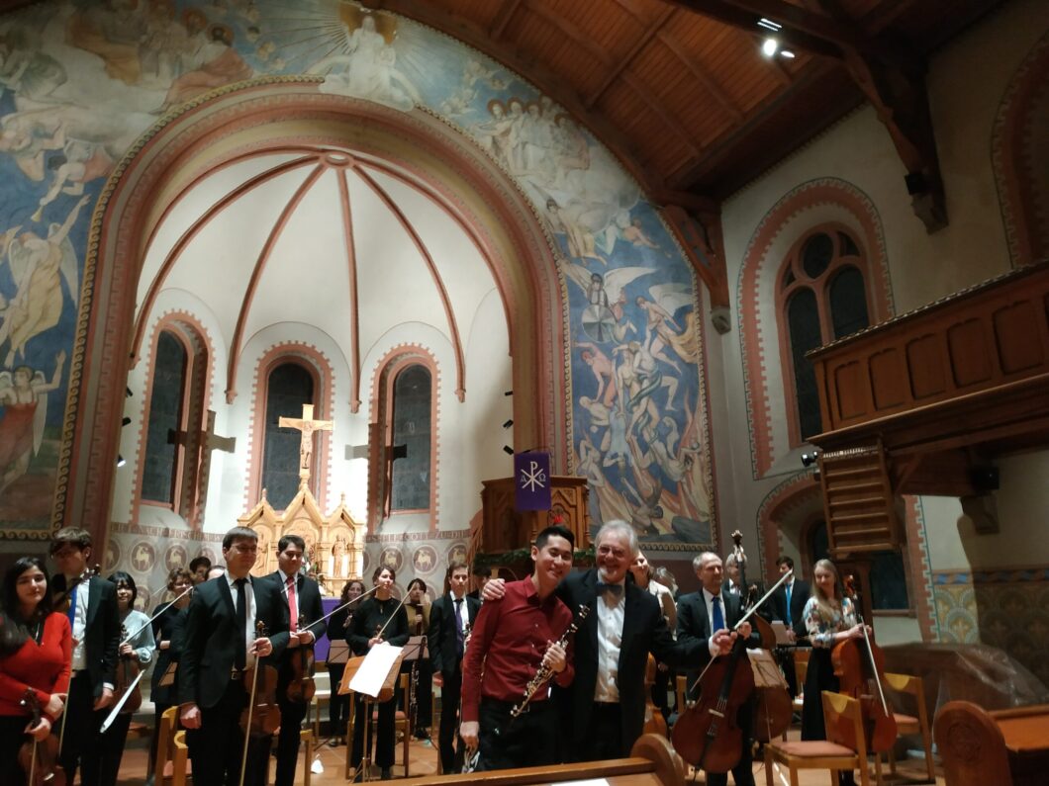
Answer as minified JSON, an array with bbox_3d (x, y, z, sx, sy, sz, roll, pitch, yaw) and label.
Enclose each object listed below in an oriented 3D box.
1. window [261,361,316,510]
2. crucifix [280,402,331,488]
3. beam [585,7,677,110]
[{"bbox_3d":[-4.314,0.776,13.316,0.830,2.770,0.200,7,-17,-25],"label":"window"},{"bbox_3d":[-3.472,0.812,11.593,0.855,1.290,0.180,7,-17,-25],"label":"crucifix"},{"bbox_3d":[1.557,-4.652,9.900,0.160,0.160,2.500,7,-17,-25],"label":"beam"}]

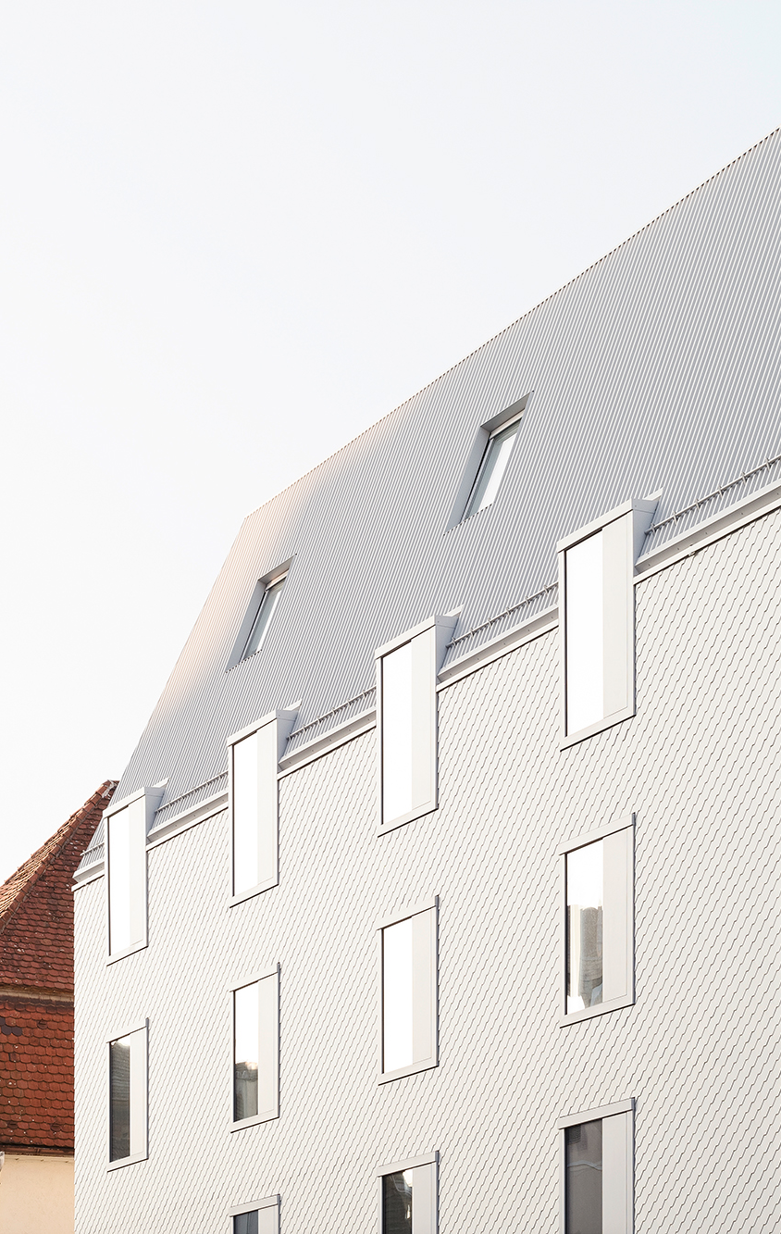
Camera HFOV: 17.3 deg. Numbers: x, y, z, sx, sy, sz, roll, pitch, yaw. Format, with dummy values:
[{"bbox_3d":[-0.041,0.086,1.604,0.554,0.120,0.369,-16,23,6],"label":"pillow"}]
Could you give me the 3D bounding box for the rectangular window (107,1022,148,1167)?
[{"bbox_3d":[-3.800,7.007,37.569,0.150,1.950,1.460,8,-17,-28],"label":"rectangular window"}]

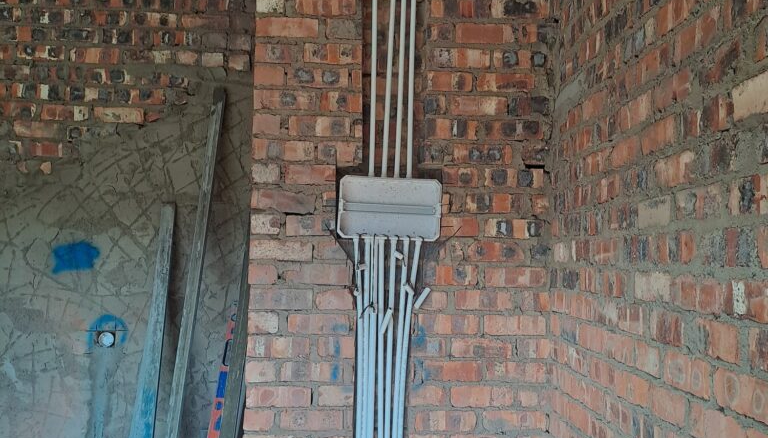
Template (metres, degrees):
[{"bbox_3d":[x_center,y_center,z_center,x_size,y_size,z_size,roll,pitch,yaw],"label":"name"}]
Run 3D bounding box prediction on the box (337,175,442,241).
[{"bbox_3d":[0.019,-0.034,2.682,0.366,0.222,0.075,2,-3,-3],"label":"box"}]

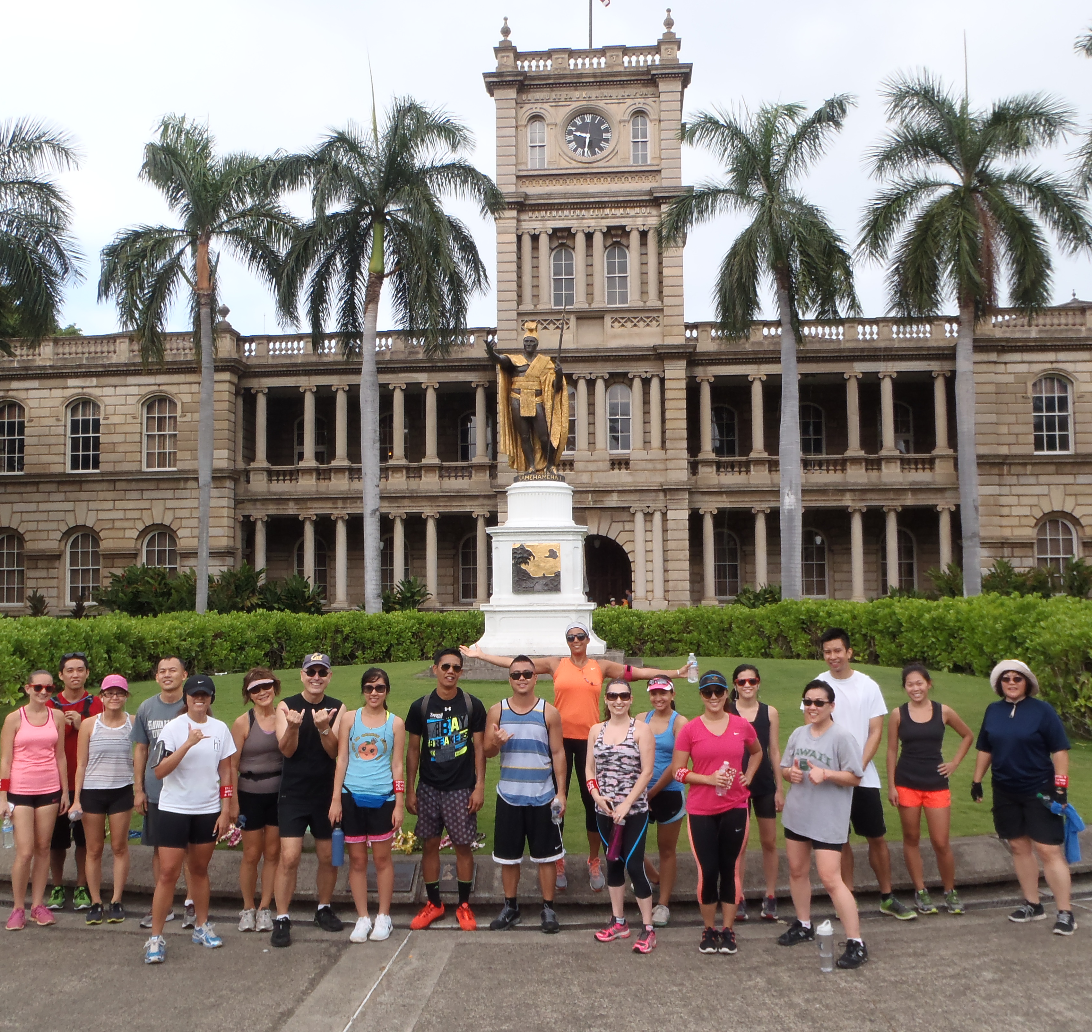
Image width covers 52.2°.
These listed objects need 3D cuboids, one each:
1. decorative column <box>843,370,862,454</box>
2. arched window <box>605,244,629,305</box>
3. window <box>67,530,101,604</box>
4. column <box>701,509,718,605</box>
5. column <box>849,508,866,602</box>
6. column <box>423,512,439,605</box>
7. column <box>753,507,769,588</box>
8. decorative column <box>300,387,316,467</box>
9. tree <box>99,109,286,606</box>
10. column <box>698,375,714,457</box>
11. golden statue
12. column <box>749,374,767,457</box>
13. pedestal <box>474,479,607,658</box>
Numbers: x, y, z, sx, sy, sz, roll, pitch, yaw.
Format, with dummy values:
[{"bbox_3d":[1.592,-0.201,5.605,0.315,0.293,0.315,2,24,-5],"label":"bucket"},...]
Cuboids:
[{"bbox_3d":[11.767,-3.895,42.528,0.660,3.190,0.640,-1,-4,5],"label":"decorative column"},{"bbox_3d":[2.659,-8.959,41.411,0.886,2.268,0.250,-1,-3,5],"label":"arched window"},{"bbox_3d":[-18.068,2.054,43.696,1.420,2.830,0.250,-1,-4,5],"label":"window"},{"bbox_3d":[6.592,1.630,44.981,0.680,3.867,0.650,-1,-4,5],"label":"column"},{"bbox_3d":[12.482,1.540,44.470,0.680,3.867,0.650,-1,-4,5],"label":"column"},{"bbox_3d":[-4.732,1.801,45.962,0.680,3.867,0.650,-1,-4,5],"label":"column"},{"bbox_3d":[8.675,1.598,44.800,0.680,3.867,0.650,-1,-4,5],"label":"column"},{"bbox_3d":[-9.080,-3.401,42.596,0.557,3.031,0.557,-1,-3,5],"label":"decorative column"},{"bbox_3d":[-10.468,-4.224,33.491,5.472,15.969,5.472,-1,-4,5],"label":"tree"},{"bbox_3d":[5.929,-3.671,41.353,0.562,2.959,0.562,-1,-3,5],"label":"column"},{"bbox_3d":[-0.314,-1.924,18.622,1.319,2.602,1.050,-1,-3,5],"label":"golden statue"},{"bbox_3d":[8.620,-4.056,45.149,0.680,3.348,0.650,-1,-4,5],"label":"column"},{"bbox_3d":[-0.118,0.883,18.850,2.170,2.830,2.150,-1,-4,5],"label":"pedestal"}]

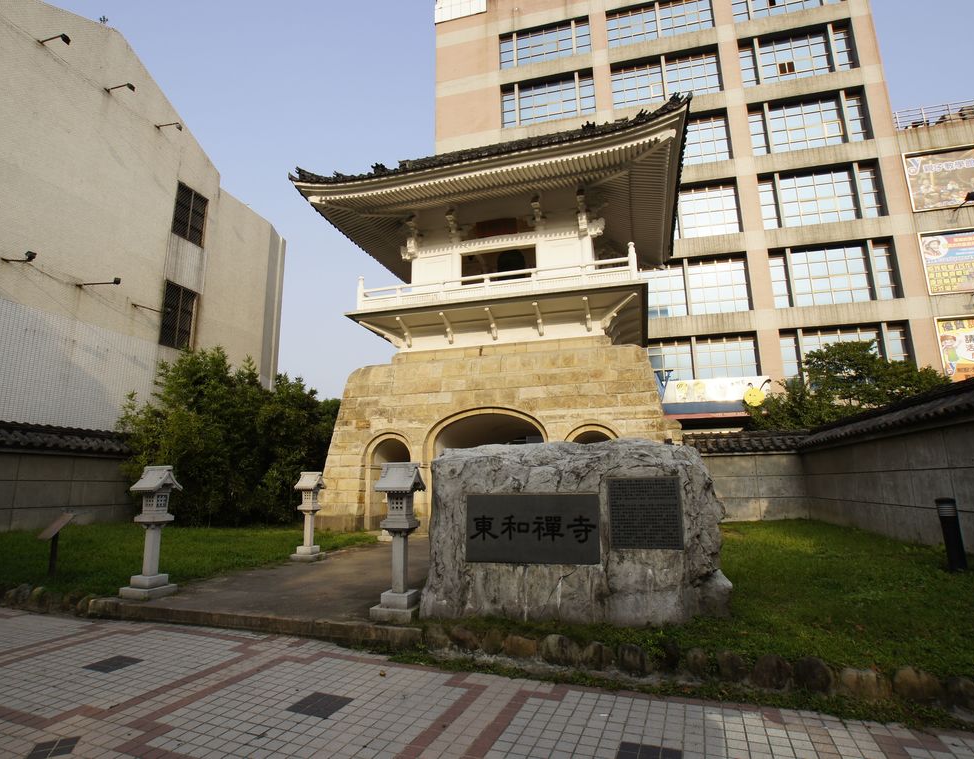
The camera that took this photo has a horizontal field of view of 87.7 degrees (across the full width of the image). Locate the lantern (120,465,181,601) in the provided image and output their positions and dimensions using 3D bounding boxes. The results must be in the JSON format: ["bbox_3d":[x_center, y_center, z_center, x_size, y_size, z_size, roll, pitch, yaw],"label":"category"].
[{"bbox_3d":[-4.391,2.003,6.709,0.469,1.615,0.469,-4,-12,15],"label":"lantern"}]

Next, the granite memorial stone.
[{"bbox_3d":[0.903,1.603,5.557,3.036,1.794,1.035,-4,-12,15],"label":"granite memorial stone"}]

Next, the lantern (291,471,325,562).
[{"bbox_3d":[-3.367,2.591,9.692,0.469,1.615,0.469,-4,-12,15],"label":"lantern"}]

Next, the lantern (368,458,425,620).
[{"bbox_3d":[-0.926,1.717,5.506,0.476,1.601,0.476,-5,-12,18],"label":"lantern"}]

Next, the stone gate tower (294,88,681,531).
[{"bbox_3d":[0.954,-1.747,18.426,11.868,13.455,10.074,-4,-12,15],"label":"stone gate tower"}]

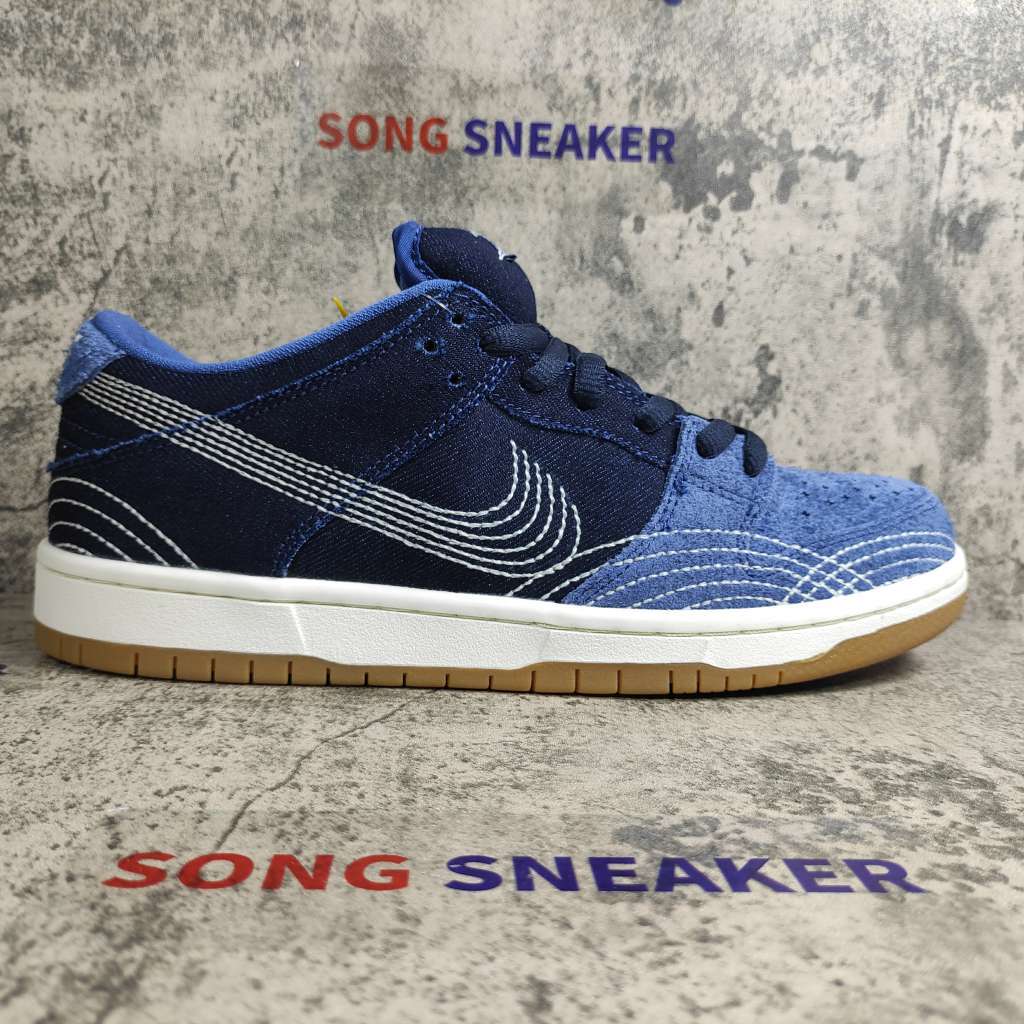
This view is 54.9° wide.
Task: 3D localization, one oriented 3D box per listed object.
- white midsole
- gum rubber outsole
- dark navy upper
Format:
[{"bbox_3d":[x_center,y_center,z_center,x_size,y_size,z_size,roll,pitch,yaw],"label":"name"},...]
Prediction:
[{"bbox_3d":[0.004,0.023,0.319,0.301,0.030,0.109,1,6,-7],"label":"white midsole"},{"bbox_3d":[0.003,0.035,0.320,0.300,0.021,0.107,1,6,-7],"label":"gum rubber outsole"},{"bbox_3d":[0.006,-0.033,0.314,0.296,0.111,0.104,1,6,-7],"label":"dark navy upper"}]

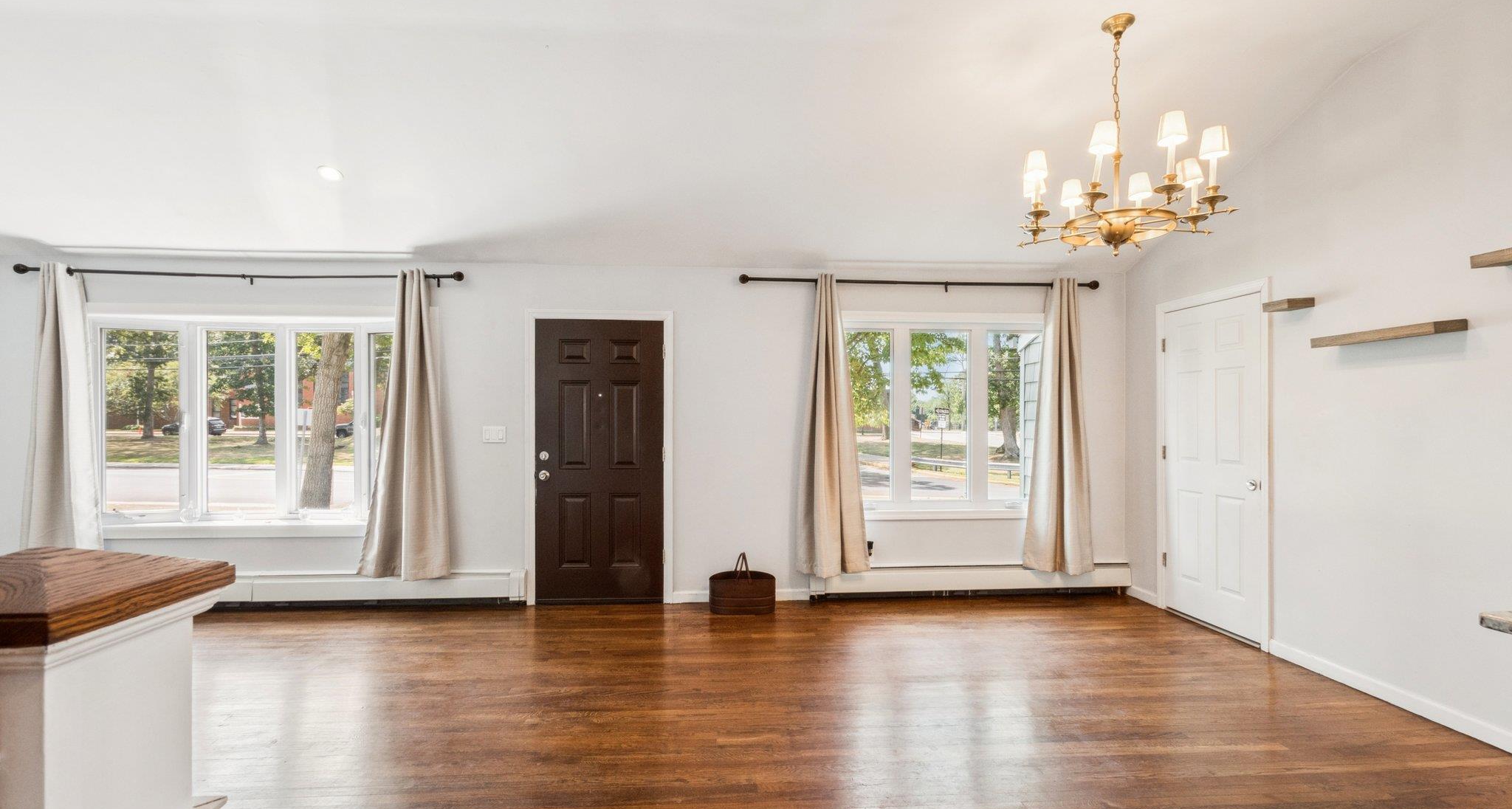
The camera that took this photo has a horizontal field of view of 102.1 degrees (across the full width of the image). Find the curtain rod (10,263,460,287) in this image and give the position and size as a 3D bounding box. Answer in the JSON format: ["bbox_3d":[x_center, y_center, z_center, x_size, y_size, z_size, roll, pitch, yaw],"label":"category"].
[{"bbox_3d":[-3.467,-0.873,4.133,2.928,0.100,0.110,0,0,-3],"label":"curtain rod"}]

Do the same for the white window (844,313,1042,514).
[{"bbox_3d":[1.385,0.083,4.535,1.846,1.524,0.180,0,0,-3],"label":"white window"}]

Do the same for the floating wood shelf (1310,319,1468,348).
[{"bbox_3d":[2.904,-0.311,2.830,0.169,0.048,0.507,0,0,-6],"label":"floating wood shelf"}]

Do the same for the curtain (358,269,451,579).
[{"bbox_3d":[-2.401,0.133,4.180,0.596,2.132,0.140,0,0,-3],"label":"curtain"}]

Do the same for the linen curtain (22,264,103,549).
[{"bbox_3d":[-4.600,0.137,4.062,0.518,2.134,0.140,0,0,-3],"label":"linen curtain"}]

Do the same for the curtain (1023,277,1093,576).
[{"bbox_3d":[2.186,0.158,4.428,0.528,2.172,0.150,0,0,-3],"label":"curtain"}]

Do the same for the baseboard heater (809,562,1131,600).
[{"bbox_3d":[1.587,1.300,4.456,2.372,0.230,0.075,0,0,-3],"label":"baseboard heater"}]

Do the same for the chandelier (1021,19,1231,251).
[{"bbox_3d":[1.597,-1.173,2.710,0.839,1.033,0.839,0,0,-3],"label":"chandelier"}]

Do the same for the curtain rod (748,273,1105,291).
[{"bbox_3d":[1.190,-0.869,4.384,2.624,0.085,0.110,0,0,-3],"label":"curtain rod"}]

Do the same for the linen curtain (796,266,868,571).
[{"bbox_3d":[0.550,0.147,4.340,0.524,2.163,0.150,0,0,-3],"label":"linen curtain"}]

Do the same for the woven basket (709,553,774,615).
[{"bbox_3d":[-0.094,1.225,4.250,0.455,0.390,0.240,0,0,-3],"label":"woven basket"}]

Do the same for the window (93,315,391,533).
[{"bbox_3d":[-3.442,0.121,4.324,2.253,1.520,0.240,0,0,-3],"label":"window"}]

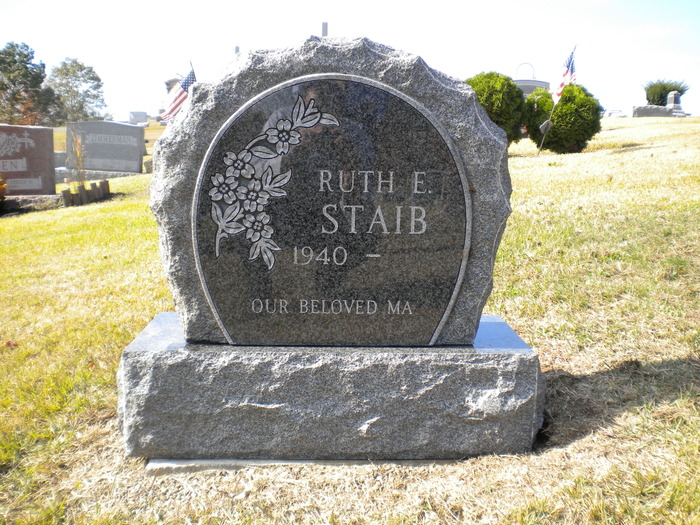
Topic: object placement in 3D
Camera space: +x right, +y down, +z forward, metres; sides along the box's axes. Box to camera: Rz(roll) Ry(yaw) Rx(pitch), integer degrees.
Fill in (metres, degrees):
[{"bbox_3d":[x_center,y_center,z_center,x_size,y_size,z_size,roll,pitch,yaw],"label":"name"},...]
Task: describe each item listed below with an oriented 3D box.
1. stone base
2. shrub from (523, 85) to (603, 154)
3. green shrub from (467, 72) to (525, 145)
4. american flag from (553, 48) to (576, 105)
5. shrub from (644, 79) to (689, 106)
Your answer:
[{"bbox_3d":[-0.043,0.276,1.666,0.895,0.238,0.335,0,10,-1],"label":"stone base"},{"bbox_3d":[2.642,-1.778,8.800,0.970,0.870,0.870,0,10,-1],"label":"shrub"},{"bbox_3d":[1.926,-2.067,9.500,0.840,0.960,0.840,0,10,-1],"label":"green shrub"},{"bbox_3d":[2.424,-2.102,8.000,0.270,0.620,0.160,0,10,-1],"label":"american flag"},{"bbox_3d":[9.838,-5.160,22.000,1.380,1.150,1.250,0,10,-1],"label":"shrub"}]

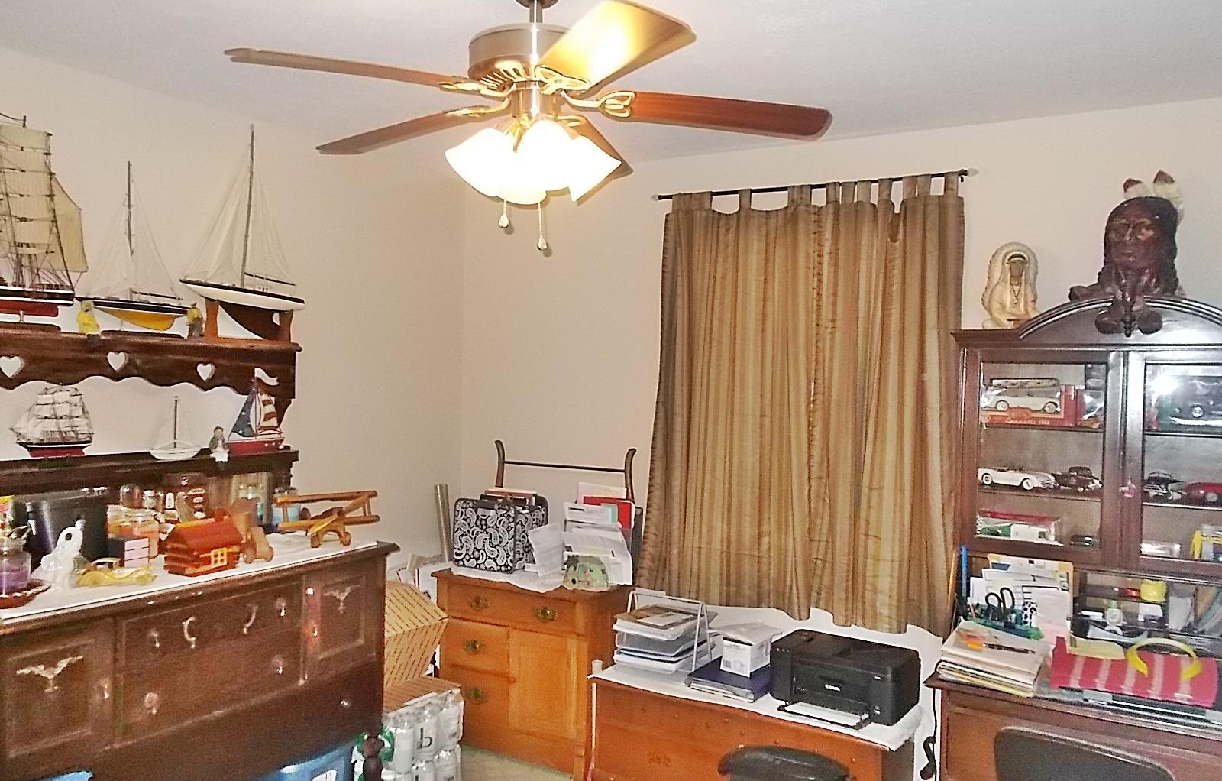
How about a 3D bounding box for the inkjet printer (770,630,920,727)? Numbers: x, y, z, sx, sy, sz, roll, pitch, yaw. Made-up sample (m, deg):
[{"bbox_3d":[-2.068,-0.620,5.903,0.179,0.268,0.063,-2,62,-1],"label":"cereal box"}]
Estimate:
[{"bbox_3d":[0.786,0.977,3.139,0.435,0.183,0.345,2,1,36],"label":"inkjet printer"}]

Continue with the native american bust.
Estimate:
[{"bbox_3d":[1.538,-0.407,2.741,0.269,0.457,0.203,3,2,43],"label":"native american bust"}]

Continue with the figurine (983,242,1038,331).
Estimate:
[{"bbox_3d":[1.190,-0.308,2.725,0.165,0.270,0.130,2,1,31],"label":"figurine"}]

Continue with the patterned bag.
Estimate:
[{"bbox_3d":[-0.491,0.621,4.050,0.310,0.289,0.254,2,2,31],"label":"patterned bag"}]

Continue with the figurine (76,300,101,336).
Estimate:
[{"bbox_3d":[-1.559,-0.211,2.739,0.056,0.120,0.060,2,1,31],"label":"figurine"}]

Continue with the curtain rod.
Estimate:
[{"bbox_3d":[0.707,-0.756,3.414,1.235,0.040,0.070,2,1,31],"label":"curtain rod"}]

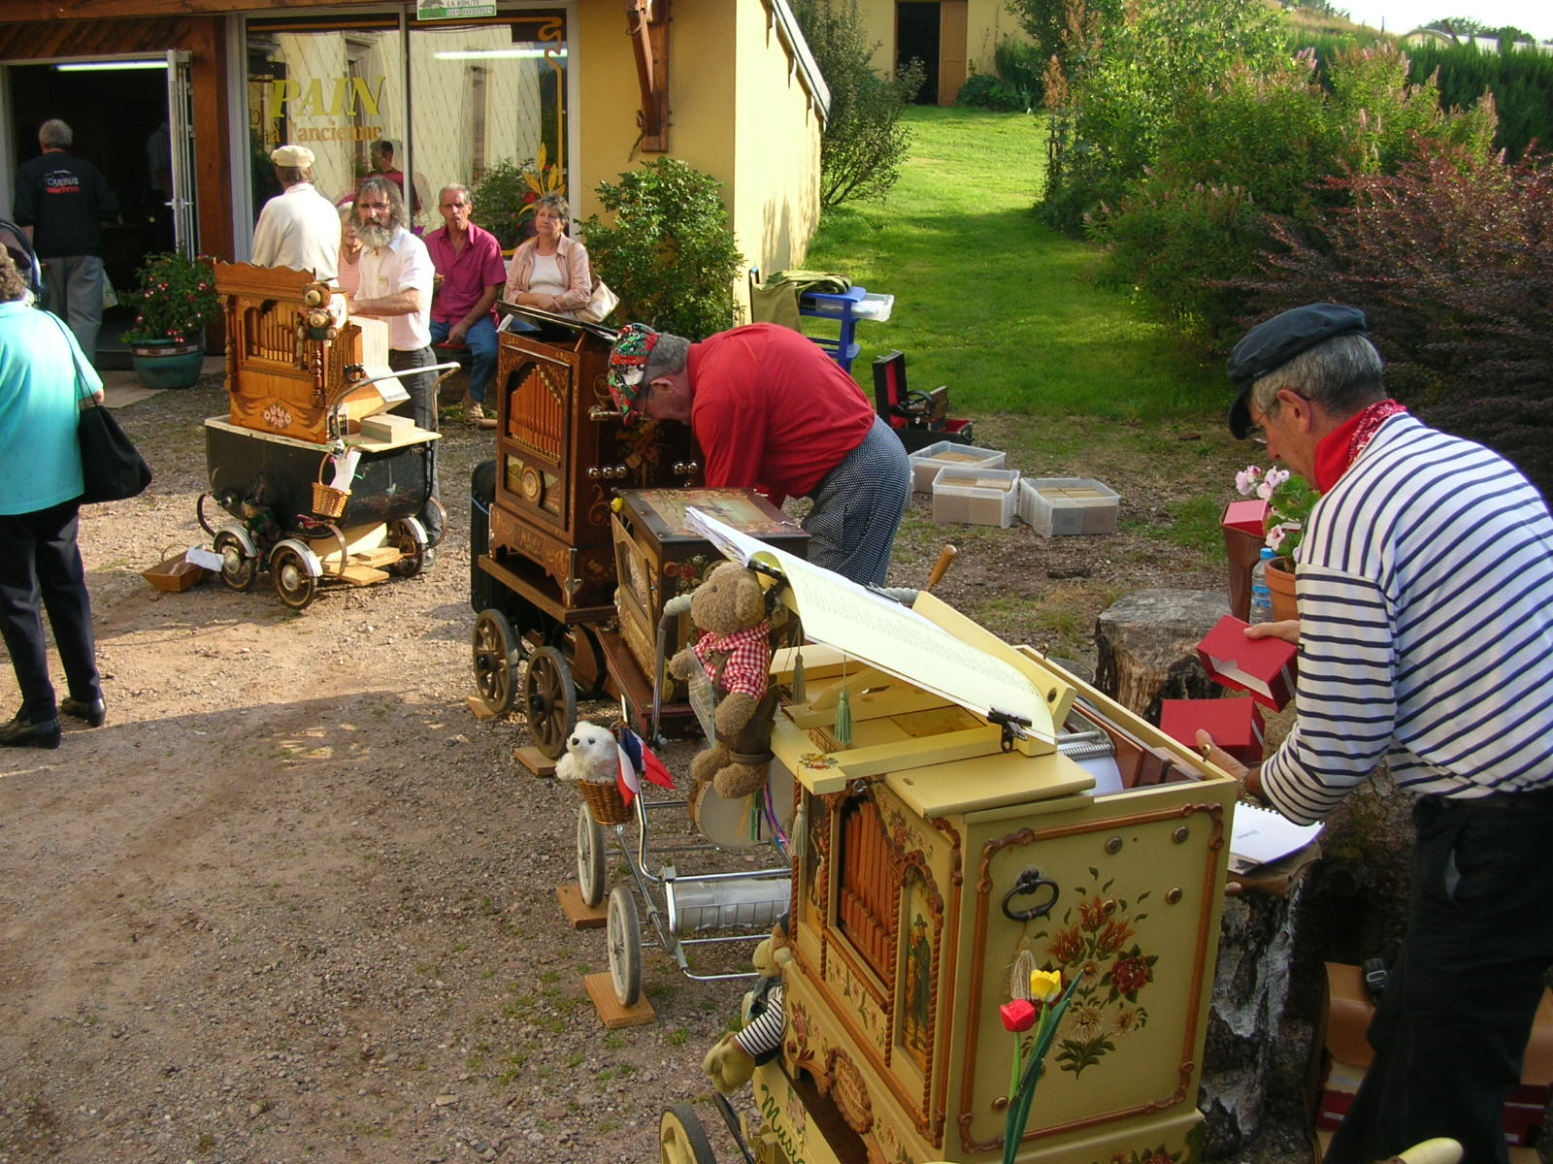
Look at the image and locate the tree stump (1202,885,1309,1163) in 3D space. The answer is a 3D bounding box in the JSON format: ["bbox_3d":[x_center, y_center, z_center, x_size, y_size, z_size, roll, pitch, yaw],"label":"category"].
[{"bbox_3d":[0.710,0.764,2.520,0.340,0.720,0.340,1,14,0],"label":"tree stump"}]

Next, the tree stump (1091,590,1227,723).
[{"bbox_3d":[1.000,0.199,4.050,0.390,0.310,0.380,1,14,0],"label":"tree stump"}]

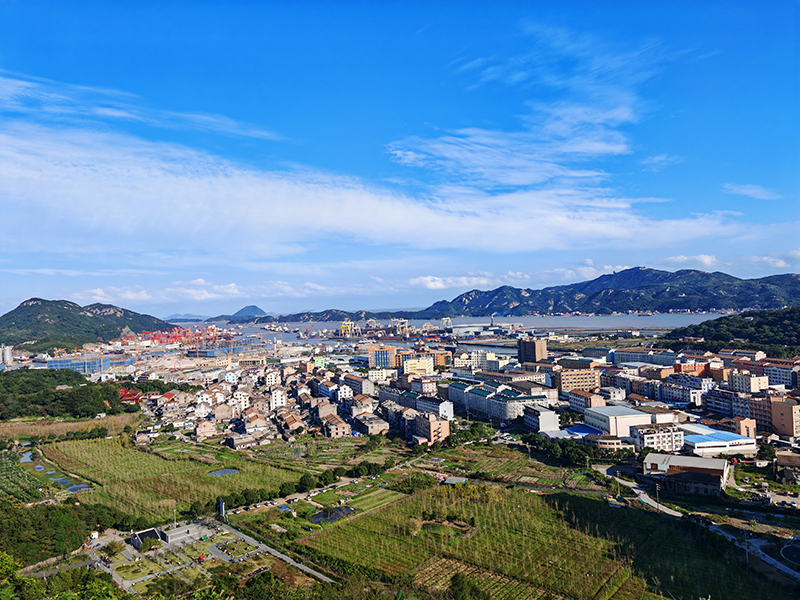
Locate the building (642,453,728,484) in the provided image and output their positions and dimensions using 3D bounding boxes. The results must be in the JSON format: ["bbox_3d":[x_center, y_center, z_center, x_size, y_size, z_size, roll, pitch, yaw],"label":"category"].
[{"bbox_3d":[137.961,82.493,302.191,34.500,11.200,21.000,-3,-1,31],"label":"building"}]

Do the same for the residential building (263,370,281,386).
[{"bbox_3d":[-141.780,89.190,703.300,15.600,17.820,14.000,-2,-1,-12],"label":"residential building"}]

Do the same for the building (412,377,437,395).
[{"bbox_3d":[28.508,102.102,726.808,18.594,16.227,23.088,-2,-1,-30],"label":"building"}]

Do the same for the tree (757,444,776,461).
[{"bbox_3d":[193.820,80.810,330.000,10.000,8.600,10.000,-2,0,0],"label":"tree"}]

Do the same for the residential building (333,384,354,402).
[{"bbox_3d":[-52.350,87.470,589.790,14.310,15.790,14.930,-2,-1,-15],"label":"residential building"}]

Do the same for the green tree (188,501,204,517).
[{"bbox_3d":[-93.233,95.696,286.712,5.600,7.200,5.600,-3,-1,0],"label":"green tree"}]

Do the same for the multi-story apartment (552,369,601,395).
[{"bbox_3d":[168.950,76.460,592.570,37.560,18.340,14.990,-2,-1,-7],"label":"multi-story apartment"}]

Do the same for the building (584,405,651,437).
[{"bbox_3d":[170.521,94.799,489.889,33.670,14.782,43.024,-2,-1,-8],"label":"building"}]

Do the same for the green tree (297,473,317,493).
[{"bbox_3d":[-52.981,105.545,359.499,9.500,9.800,9.500,-2,0,0],"label":"green tree"}]

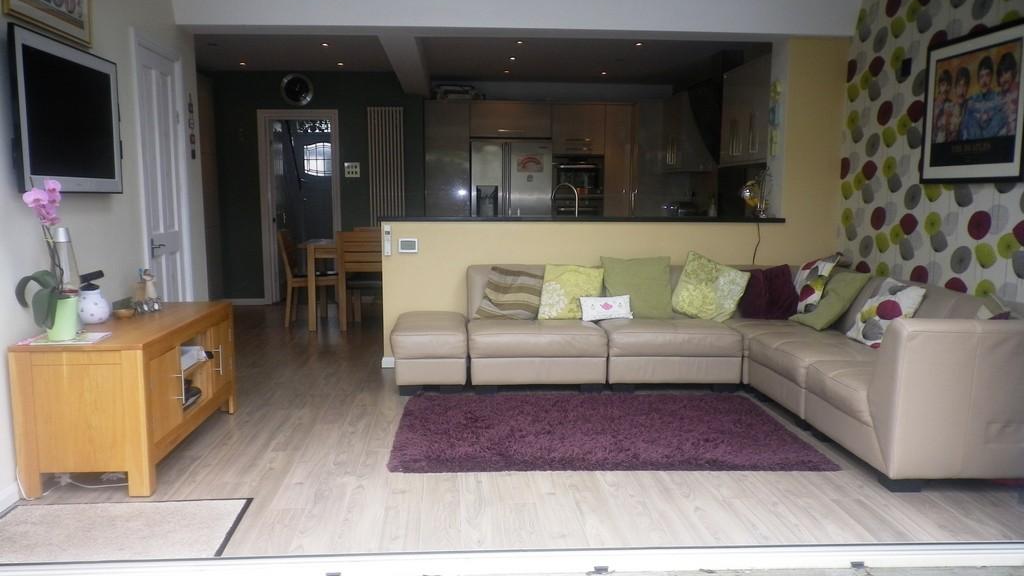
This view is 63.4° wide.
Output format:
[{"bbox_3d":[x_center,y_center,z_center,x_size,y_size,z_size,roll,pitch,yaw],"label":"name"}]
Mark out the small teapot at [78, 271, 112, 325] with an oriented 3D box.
[{"bbox_3d":[-1.882,0.037,3.730,0.160,0.232,0.155,0,6,-4],"label":"small teapot"}]

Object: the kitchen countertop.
[{"bbox_3d":[0.488,-0.476,5.770,2.780,0.034,0.340,0,6,-4],"label":"kitchen countertop"}]

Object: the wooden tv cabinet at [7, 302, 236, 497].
[{"bbox_3d":[-1.694,0.447,3.787,0.492,0.593,1.260,0,6,-4],"label":"wooden tv cabinet"}]

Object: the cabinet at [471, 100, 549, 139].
[{"bbox_3d":[-0.024,-1.883,9.394,0.905,0.400,0.580,0,6,-4],"label":"cabinet"}]

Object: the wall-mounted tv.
[{"bbox_3d":[-1.938,-0.731,3.619,0.070,0.630,1.000,0,7,-4],"label":"wall-mounted tv"}]

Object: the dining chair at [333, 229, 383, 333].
[{"bbox_3d":[-1.301,-0.085,7.469,0.450,0.870,0.580,0,7,-4],"label":"dining chair"}]

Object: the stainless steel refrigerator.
[{"bbox_3d":[-0.028,-0.787,9.567,0.910,1.770,0.720,0,7,-4],"label":"stainless steel refrigerator"}]

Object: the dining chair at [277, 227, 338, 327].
[{"bbox_3d":[-1.819,-0.113,7.550,0.535,0.875,0.440,0,6,-4],"label":"dining chair"}]

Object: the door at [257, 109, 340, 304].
[{"bbox_3d":[-2.274,-0.862,8.941,0.840,2.060,0.120,0,7,-4],"label":"door"}]

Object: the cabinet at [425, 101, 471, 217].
[{"bbox_3d":[-0.720,-0.986,9.442,0.490,2.195,0.580,0,6,-4],"label":"cabinet"}]

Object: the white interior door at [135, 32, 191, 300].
[{"bbox_3d":[-2.065,-0.391,4.907,0.060,2.010,0.720,0,6,-4],"label":"white interior door"}]

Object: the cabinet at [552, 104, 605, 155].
[{"bbox_3d":[0.723,-1.795,9.490,0.590,0.550,0.560,0,7,-4],"label":"cabinet"}]

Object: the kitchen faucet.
[{"bbox_3d":[0.397,-0.598,6.187,0.210,0.370,0.060,0,7,3],"label":"kitchen faucet"}]

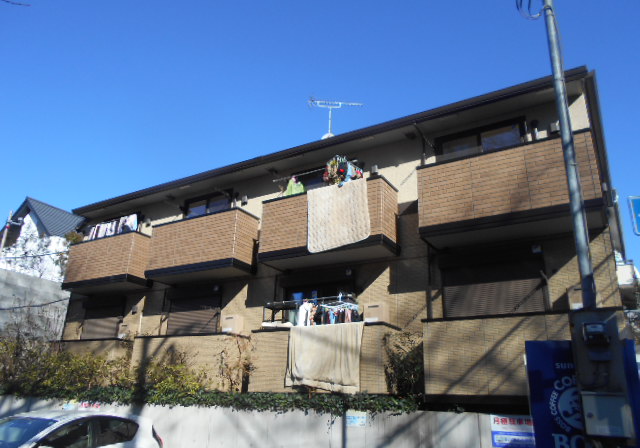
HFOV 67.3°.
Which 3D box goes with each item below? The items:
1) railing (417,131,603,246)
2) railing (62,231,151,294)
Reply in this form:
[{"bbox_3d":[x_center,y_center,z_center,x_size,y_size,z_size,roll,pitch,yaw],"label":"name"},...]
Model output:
[{"bbox_3d":[3.275,-0.512,8.466,2.884,1.386,0.887,-10,-23,30],"label":"railing"},{"bbox_3d":[-6.160,1.226,14.125,2.928,1.416,0.840,-10,-23,30],"label":"railing"}]

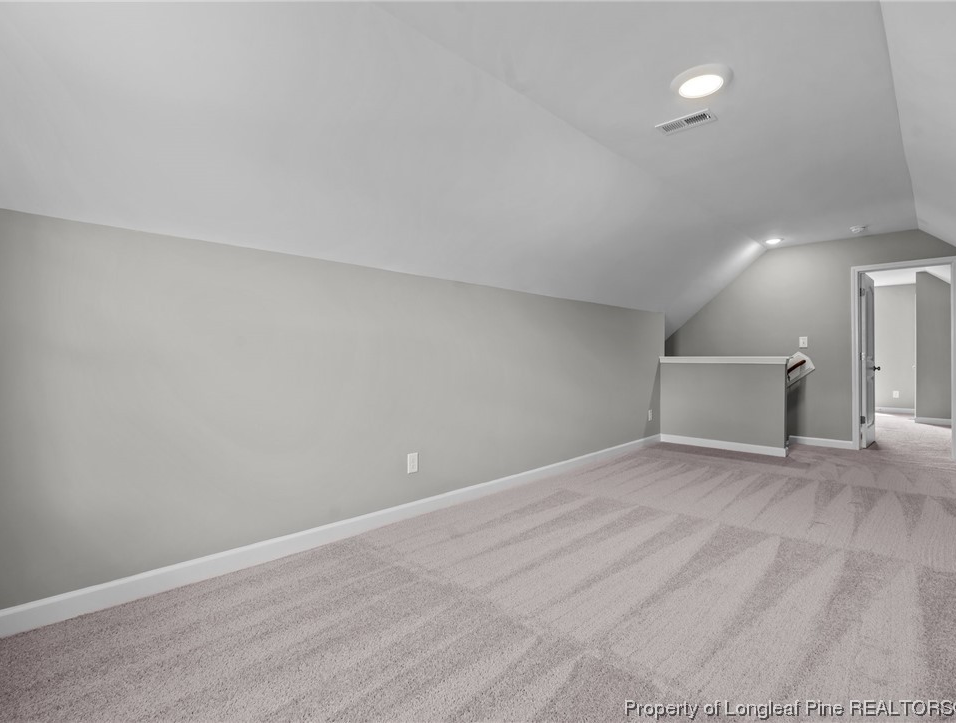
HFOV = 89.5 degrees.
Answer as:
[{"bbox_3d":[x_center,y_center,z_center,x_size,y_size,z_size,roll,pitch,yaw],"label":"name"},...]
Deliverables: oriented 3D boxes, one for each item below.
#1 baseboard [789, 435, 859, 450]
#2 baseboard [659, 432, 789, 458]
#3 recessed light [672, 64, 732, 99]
[{"bbox_3d":[4.134,0.978,5.838,0.637,0.100,0.020,0,0,44],"label":"baseboard"},{"bbox_3d":[2.843,0.982,5.703,1.381,0.100,0.020,0,0,44],"label":"baseboard"},{"bbox_3d":[1.126,-1.395,2.431,0.285,0.027,0.285,0,0,0],"label":"recessed light"}]

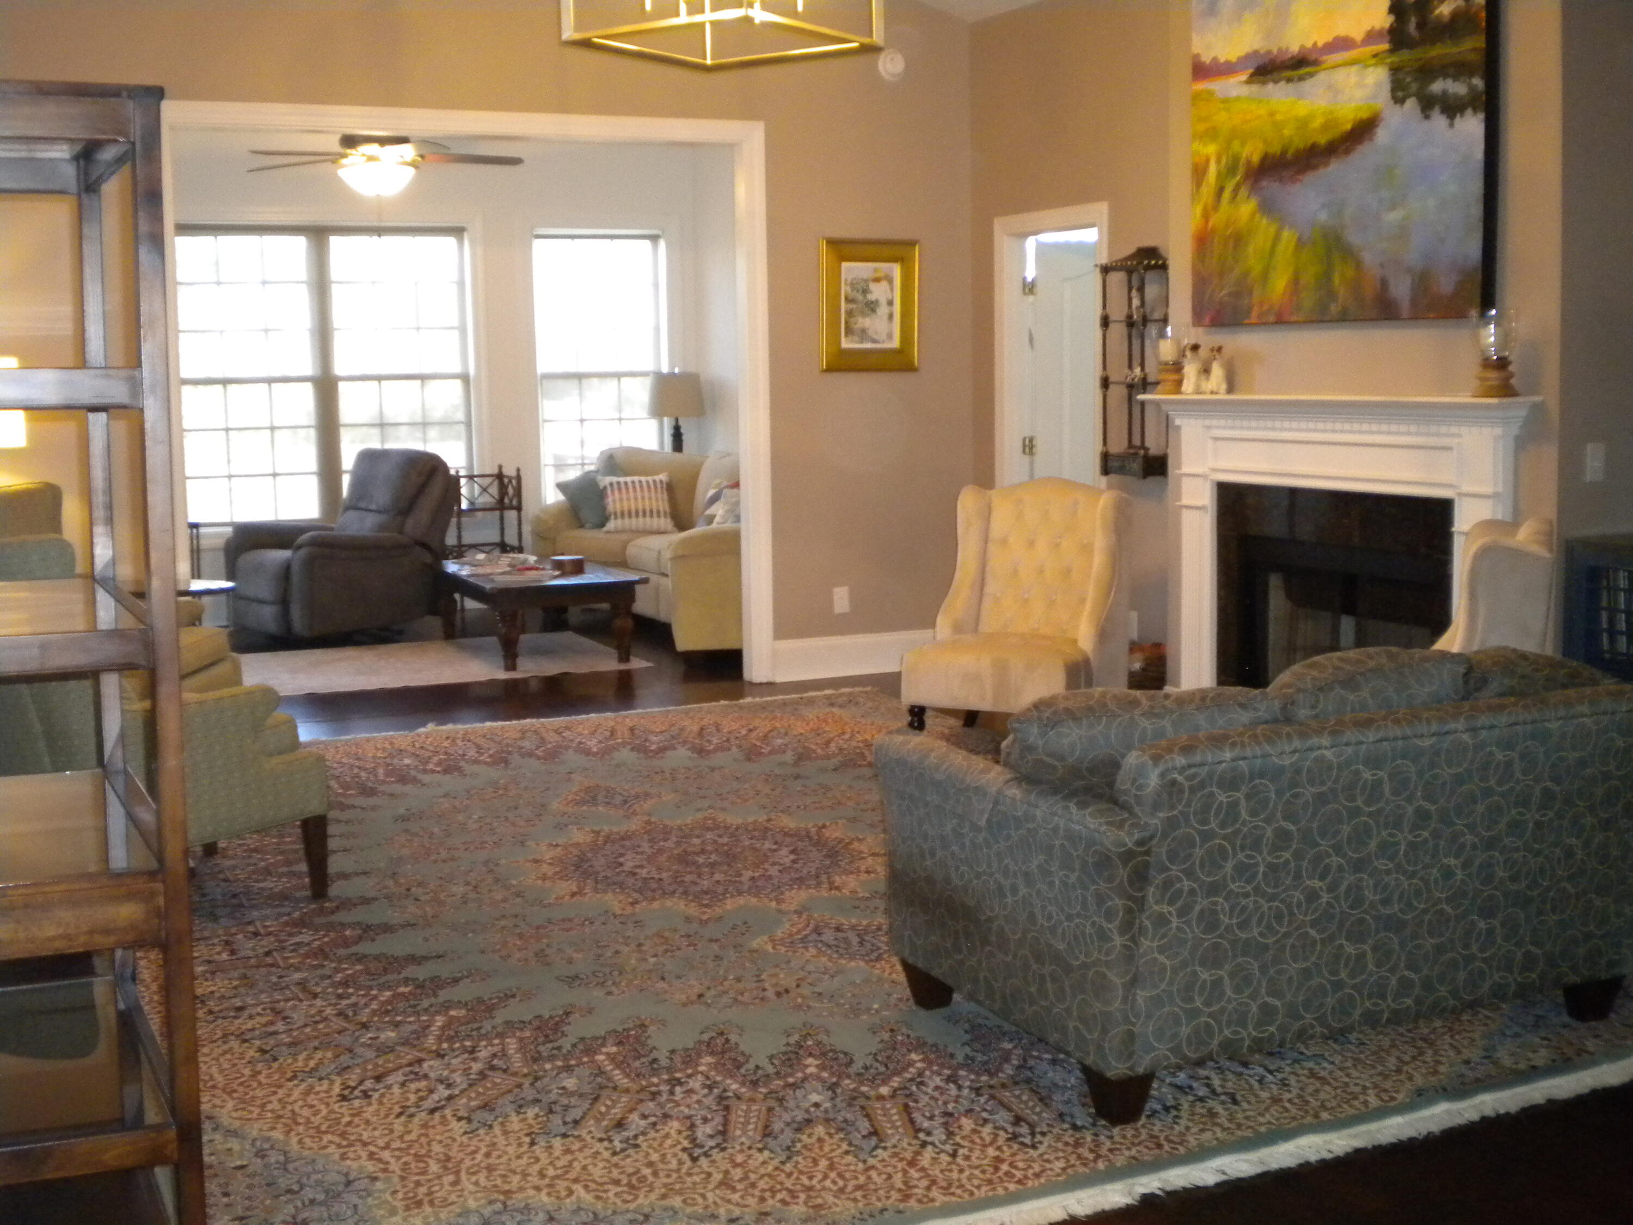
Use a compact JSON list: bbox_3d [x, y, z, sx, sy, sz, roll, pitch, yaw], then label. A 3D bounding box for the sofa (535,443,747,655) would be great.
[{"bbox_3d":[-0.755,-0.364,10.786,0.980,0.990,2.200,-4,7,-24],"label":"sofa"}]

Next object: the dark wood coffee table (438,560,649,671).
[{"bbox_3d":[-1.491,0.002,10.198,0.800,0.420,1.420,-4,7,-23],"label":"dark wood coffee table"}]

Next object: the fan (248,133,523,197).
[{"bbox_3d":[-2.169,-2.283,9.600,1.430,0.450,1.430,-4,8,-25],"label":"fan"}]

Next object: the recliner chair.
[{"bbox_3d":[-2.705,-0.397,11.052,0.980,1.050,0.900,-6,9,-39],"label":"recliner chair"}]

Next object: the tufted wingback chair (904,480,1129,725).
[{"bbox_3d":[0.773,0.004,7.403,0.660,1.020,0.740,3,8,26],"label":"tufted wingback chair"}]

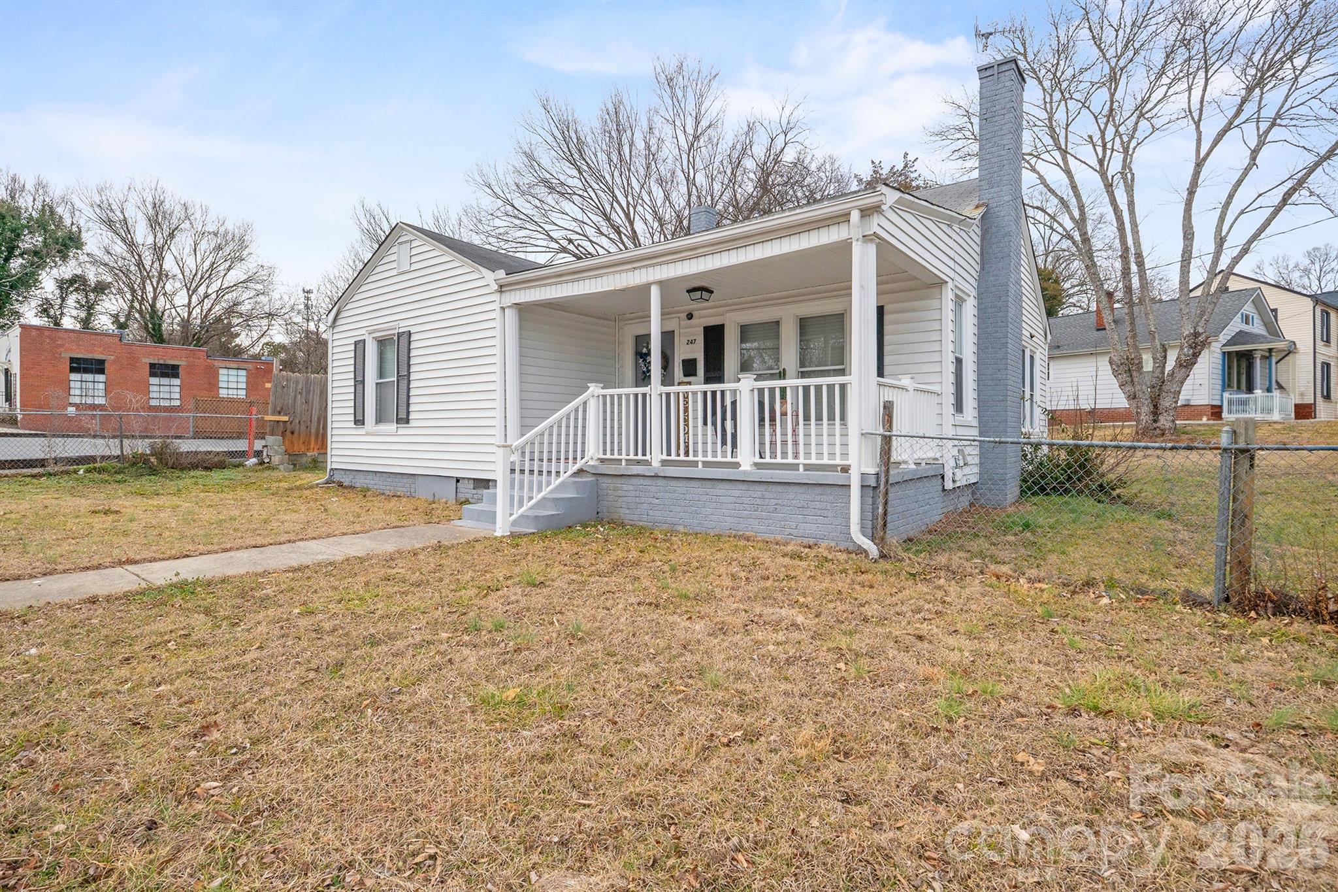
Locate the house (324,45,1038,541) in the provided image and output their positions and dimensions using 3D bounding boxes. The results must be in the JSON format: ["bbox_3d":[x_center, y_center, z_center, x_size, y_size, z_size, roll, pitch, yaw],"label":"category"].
[{"bbox_3d":[0.508,-2.078,12.884,11.199,6.127,10.195,0,0,38],"label":"house"}]

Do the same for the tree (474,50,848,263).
[{"bbox_3d":[-0.300,-7.400,26.000,14.800,15.200,12.500,0,0,0],"label":"tree"}]

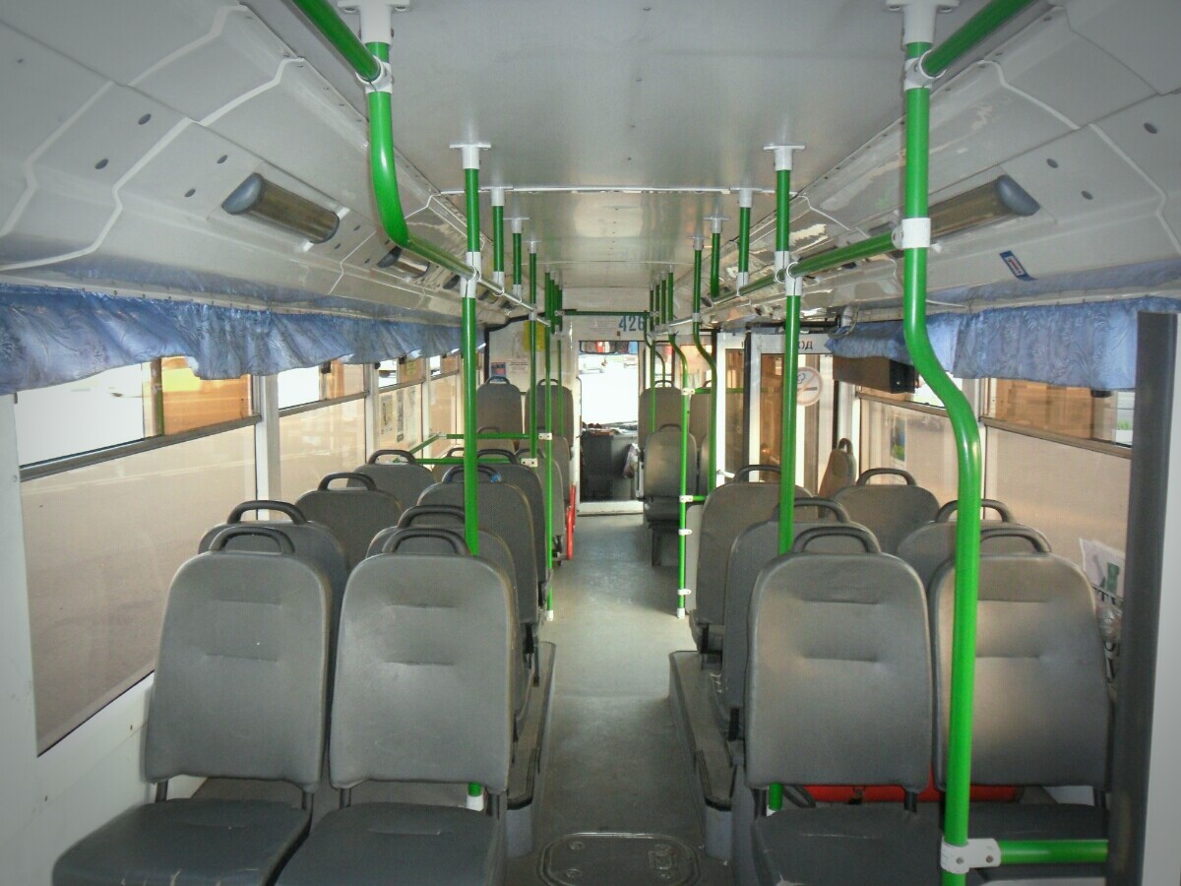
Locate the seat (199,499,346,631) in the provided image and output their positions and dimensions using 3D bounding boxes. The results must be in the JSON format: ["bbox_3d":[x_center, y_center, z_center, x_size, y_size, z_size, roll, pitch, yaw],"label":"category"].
[{"bbox_3d":[-0.844,0.598,2.749,0.440,0.920,0.560,0,6,0],"label":"seat"}]

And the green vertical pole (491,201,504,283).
[{"bbox_3d":[-0.291,-0.634,2.900,0.036,0.285,0.036,0,6,0],"label":"green vertical pole"}]

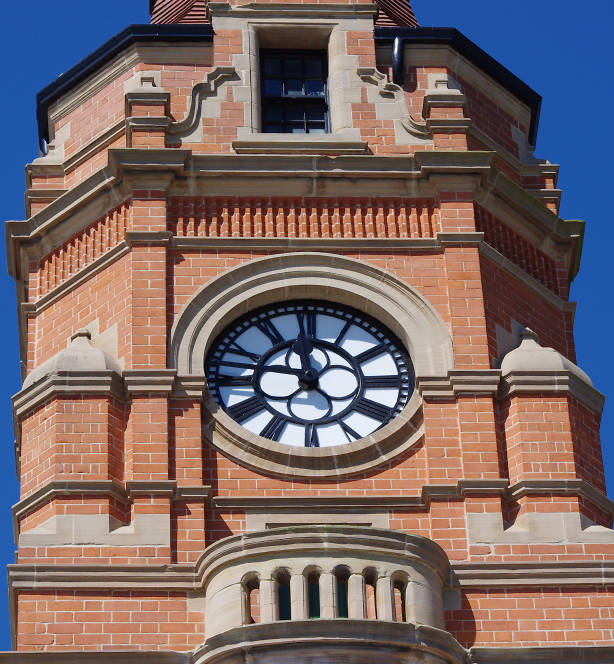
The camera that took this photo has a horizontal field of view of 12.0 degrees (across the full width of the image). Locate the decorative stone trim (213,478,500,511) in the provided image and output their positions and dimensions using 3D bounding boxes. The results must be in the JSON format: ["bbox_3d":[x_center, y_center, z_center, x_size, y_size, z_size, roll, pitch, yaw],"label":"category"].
[{"bbox_3d":[0.349,1.066,18.923,1.910,0.078,0.250,0,-38,-4],"label":"decorative stone trim"}]

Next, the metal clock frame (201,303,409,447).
[{"bbox_3d":[0.031,0.318,19.632,1.440,1.440,0.110,0,-38,-4],"label":"metal clock frame"}]

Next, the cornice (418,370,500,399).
[{"bbox_3d":[1.036,0.371,19.801,0.580,0.165,0.160,0,-42,-3],"label":"cornice"}]

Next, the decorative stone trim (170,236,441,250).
[{"bbox_3d":[-0.006,-0.623,20.654,1.930,0.070,0.075,0,-42,-3],"label":"decorative stone trim"}]

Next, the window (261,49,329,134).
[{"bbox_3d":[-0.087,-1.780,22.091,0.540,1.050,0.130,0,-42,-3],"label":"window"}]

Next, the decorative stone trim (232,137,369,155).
[{"bbox_3d":[-0.048,-1.346,21.360,1.000,0.085,0.100,0,-42,-3],"label":"decorative stone trim"}]

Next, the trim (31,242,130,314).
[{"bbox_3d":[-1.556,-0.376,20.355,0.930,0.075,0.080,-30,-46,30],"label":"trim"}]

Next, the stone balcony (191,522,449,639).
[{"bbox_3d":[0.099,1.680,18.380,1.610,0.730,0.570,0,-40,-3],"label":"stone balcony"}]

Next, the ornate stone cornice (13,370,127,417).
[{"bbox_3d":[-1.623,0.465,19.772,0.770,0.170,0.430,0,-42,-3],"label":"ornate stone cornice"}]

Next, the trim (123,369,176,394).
[{"bbox_3d":[-1.042,0.363,19.284,0.365,0.162,0.140,0,-38,-4],"label":"trim"}]

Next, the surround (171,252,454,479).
[{"bbox_3d":[0.039,0.257,19.982,1.950,1.950,0.260,0,-42,-3],"label":"surround"}]

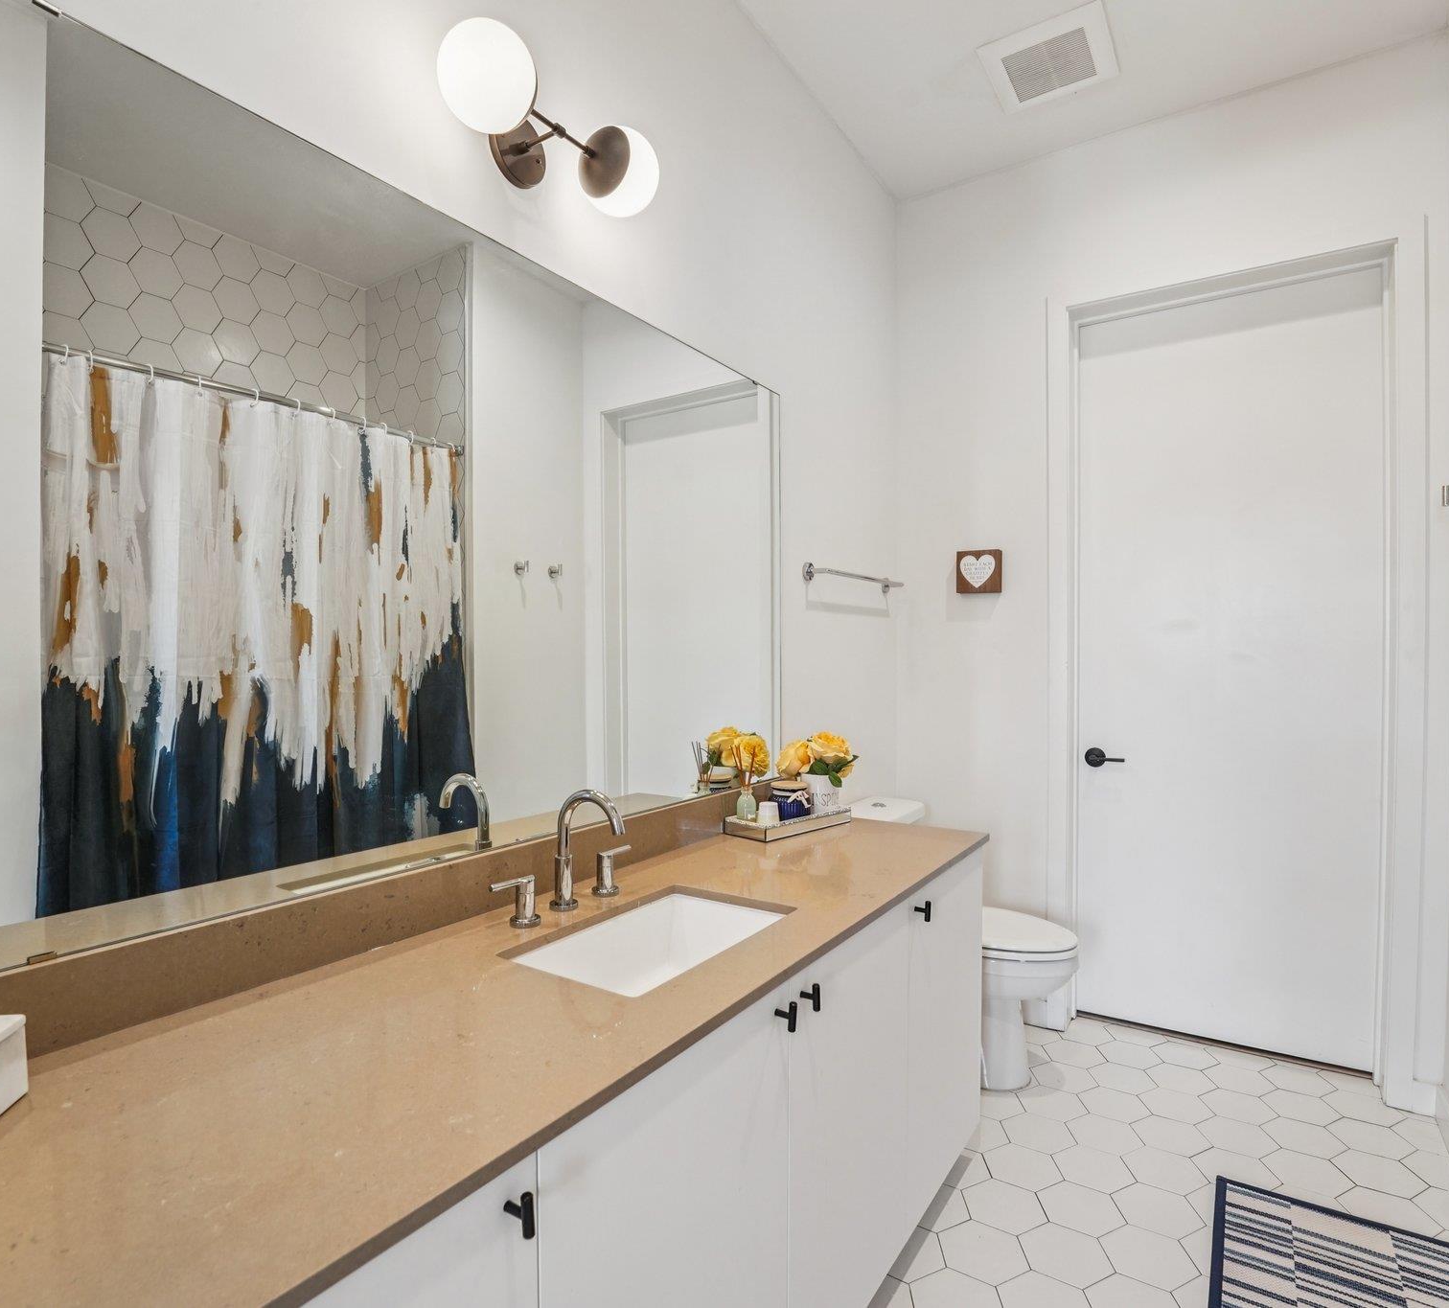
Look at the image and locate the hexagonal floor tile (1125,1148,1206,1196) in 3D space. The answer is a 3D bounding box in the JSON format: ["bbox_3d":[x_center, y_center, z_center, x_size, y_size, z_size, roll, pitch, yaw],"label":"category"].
[{"bbox_3d":[1.107,1.302,1.916,0.200,0.010,0.174,0,0,35],"label":"hexagonal floor tile"}]

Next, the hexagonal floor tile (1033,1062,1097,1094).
[{"bbox_3d":[1.059,1.325,2.377,0.198,0.010,0.172,0,0,30],"label":"hexagonal floor tile"}]

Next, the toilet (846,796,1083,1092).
[{"bbox_3d":[0.766,0.918,2.515,0.720,0.770,0.390,0,0,35],"label":"toilet"}]

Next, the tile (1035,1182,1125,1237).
[{"bbox_3d":[0.832,1.301,1.783,0.200,0.010,0.174,0,0,35],"label":"tile"}]

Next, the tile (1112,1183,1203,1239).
[{"bbox_3d":[1.009,1.301,1.776,0.200,0.010,0.174,0,0,35],"label":"tile"}]

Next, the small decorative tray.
[{"bbox_3d":[0.165,0.423,1.925,0.314,0.035,0.142,0,0,-43],"label":"small decorative tray"}]

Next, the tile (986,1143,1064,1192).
[{"bbox_3d":[0.755,1.303,1.931,0.200,0.010,0.174,0,0,35],"label":"tile"}]

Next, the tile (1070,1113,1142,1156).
[{"bbox_3d":[1.028,1.304,2.063,0.200,0.010,0.174,0,0,35],"label":"tile"}]

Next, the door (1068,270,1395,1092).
[{"bbox_3d":[1.638,0.042,2.546,0.820,2.440,0.042,0,0,33],"label":"door"}]

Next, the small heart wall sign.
[{"bbox_3d":[0.935,-0.303,2.807,0.150,0.153,0.040,0,0,30],"label":"small heart wall sign"}]

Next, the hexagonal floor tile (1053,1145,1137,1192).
[{"bbox_3d":[0.947,1.325,1.957,0.198,0.010,0.172,0,0,30],"label":"hexagonal floor tile"}]

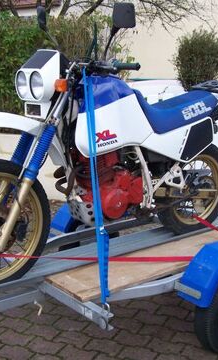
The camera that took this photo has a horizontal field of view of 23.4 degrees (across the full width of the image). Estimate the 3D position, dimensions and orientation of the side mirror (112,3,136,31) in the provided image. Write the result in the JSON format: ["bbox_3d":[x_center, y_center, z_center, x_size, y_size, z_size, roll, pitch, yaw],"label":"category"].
[{"bbox_3d":[0.072,-0.793,2.556,0.132,0.130,0.045,7,13,36],"label":"side mirror"}]

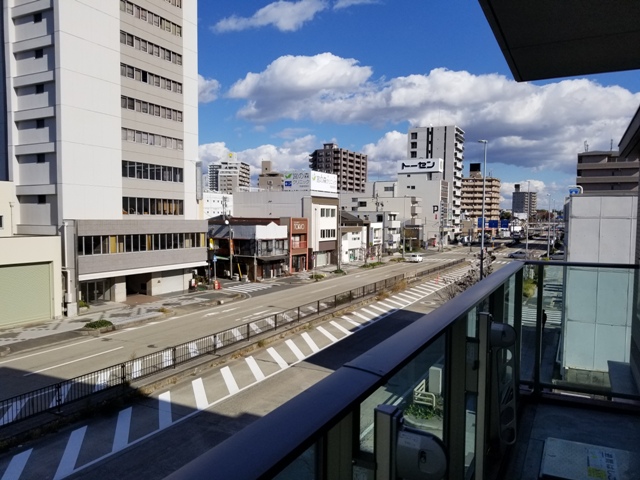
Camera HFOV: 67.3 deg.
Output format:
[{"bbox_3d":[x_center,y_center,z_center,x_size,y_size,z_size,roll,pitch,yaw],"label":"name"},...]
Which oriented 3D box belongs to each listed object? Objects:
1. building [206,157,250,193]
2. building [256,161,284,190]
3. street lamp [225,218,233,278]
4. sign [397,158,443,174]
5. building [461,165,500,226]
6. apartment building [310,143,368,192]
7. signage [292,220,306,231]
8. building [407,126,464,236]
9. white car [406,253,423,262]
[{"bbox_3d":[-60.108,-31.194,324.815,21.500,48.000,23.000,0,3,8],"label":"building"},{"bbox_3d":[-29.668,-26.385,295.620,15.000,41.000,16.000,0,3,4],"label":"building"},{"bbox_3d":[-10.877,1.179,57.562,0.400,7.250,0.900,2,4,43],"label":"street lamp"},{"bbox_3d":[27.764,-20.256,133.293,12.000,3.763,2.800,1,3,28],"label":"sign"},{"bbox_3d":[71.879,-17.651,217.847,18.000,30.500,14.000,1,3,28],"label":"building"},{"bbox_3d":[9.340,-25.939,252.083,20.000,44.000,30.000,1,3,30],"label":"apartment building"},{"bbox_3d":[-2.651,-1.851,63.880,0.150,1.397,3.300,1,3,28],"label":"signage"},{"bbox_3d":[37.983,-17.231,154.741,14.000,35.300,16.000,1,3,28],"label":"building"},{"bbox_3d":[16.315,2.962,81.030,1.500,1.520,3.450,1,3,28],"label":"white car"}]

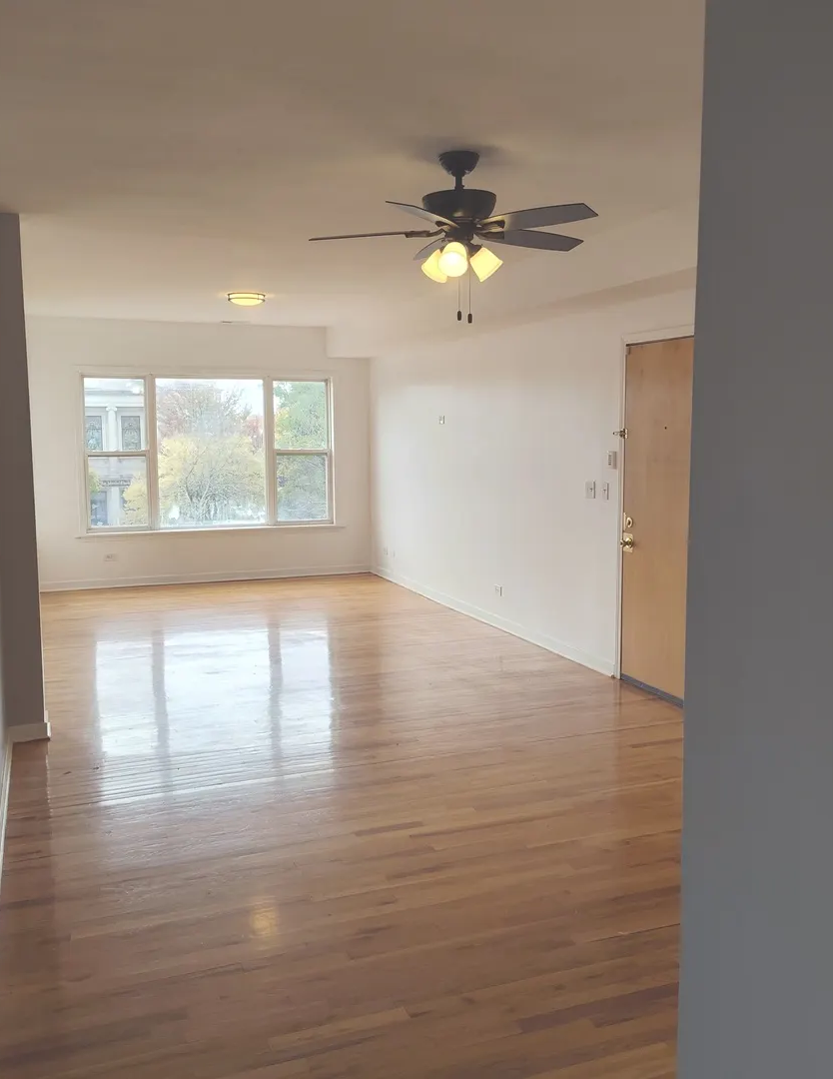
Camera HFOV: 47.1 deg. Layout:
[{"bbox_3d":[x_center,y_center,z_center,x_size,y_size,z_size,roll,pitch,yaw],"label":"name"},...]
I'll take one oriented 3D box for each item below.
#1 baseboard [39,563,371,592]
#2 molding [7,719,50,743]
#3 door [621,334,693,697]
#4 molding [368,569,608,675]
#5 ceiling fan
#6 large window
[{"bbox_3d":[-2.251,0.417,10.549,3.661,0.100,0.020,-3,7,-21],"label":"baseboard"},{"bbox_3d":[-2.054,1.025,5.096,0.190,0.100,0.025,-3,7,-21],"label":"molding"},{"bbox_3d":[1.515,-0.133,5.773,0.050,2.130,0.860,-3,7,-21],"label":"door"},{"bbox_3d":[0.380,0.603,8.767,0.020,0.100,5.249,-3,7,-21],"label":"molding"},{"bbox_3d":[0.184,-1.386,4.127,1.300,0.543,1.300,-3,7,-21],"label":"ceiling fan"},{"bbox_3d":[-2.214,-0.938,10.455,2.705,1.652,0.120,-3,7,-21],"label":"large window"}]

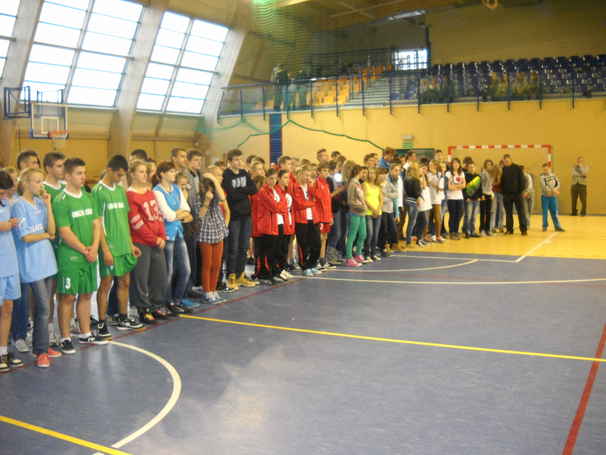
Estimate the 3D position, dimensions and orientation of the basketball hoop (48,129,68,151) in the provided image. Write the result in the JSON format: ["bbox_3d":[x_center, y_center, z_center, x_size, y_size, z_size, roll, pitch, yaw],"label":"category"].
[{"bbox_3d":[-6.196,-2.222,16.900,0.550,0.500,0.470,2,6,29],"label":"basketball hoop"}]

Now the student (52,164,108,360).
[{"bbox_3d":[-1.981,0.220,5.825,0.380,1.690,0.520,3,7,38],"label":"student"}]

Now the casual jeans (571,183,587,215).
[{"bbox_3d":[8.141,-0.842,19.665,0.460,0.980,0.280,1,5,20],"label":"casual jeans"}]

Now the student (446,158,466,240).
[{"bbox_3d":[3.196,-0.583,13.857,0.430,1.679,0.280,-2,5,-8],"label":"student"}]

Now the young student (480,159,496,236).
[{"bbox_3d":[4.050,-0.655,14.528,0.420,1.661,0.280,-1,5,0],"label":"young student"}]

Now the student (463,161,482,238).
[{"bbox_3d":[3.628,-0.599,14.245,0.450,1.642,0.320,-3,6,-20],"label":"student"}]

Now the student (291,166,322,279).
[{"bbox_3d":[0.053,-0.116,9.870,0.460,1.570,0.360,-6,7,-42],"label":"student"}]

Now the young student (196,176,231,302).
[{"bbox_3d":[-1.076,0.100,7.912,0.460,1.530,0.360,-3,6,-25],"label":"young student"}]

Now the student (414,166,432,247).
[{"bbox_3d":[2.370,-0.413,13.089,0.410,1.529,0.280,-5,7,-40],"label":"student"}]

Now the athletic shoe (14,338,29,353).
[{"bbox_3d":[-2.431,1.023,5.746,0.100,0.110,0.280,-5,7,-40],"label":"athletic shoe"}]

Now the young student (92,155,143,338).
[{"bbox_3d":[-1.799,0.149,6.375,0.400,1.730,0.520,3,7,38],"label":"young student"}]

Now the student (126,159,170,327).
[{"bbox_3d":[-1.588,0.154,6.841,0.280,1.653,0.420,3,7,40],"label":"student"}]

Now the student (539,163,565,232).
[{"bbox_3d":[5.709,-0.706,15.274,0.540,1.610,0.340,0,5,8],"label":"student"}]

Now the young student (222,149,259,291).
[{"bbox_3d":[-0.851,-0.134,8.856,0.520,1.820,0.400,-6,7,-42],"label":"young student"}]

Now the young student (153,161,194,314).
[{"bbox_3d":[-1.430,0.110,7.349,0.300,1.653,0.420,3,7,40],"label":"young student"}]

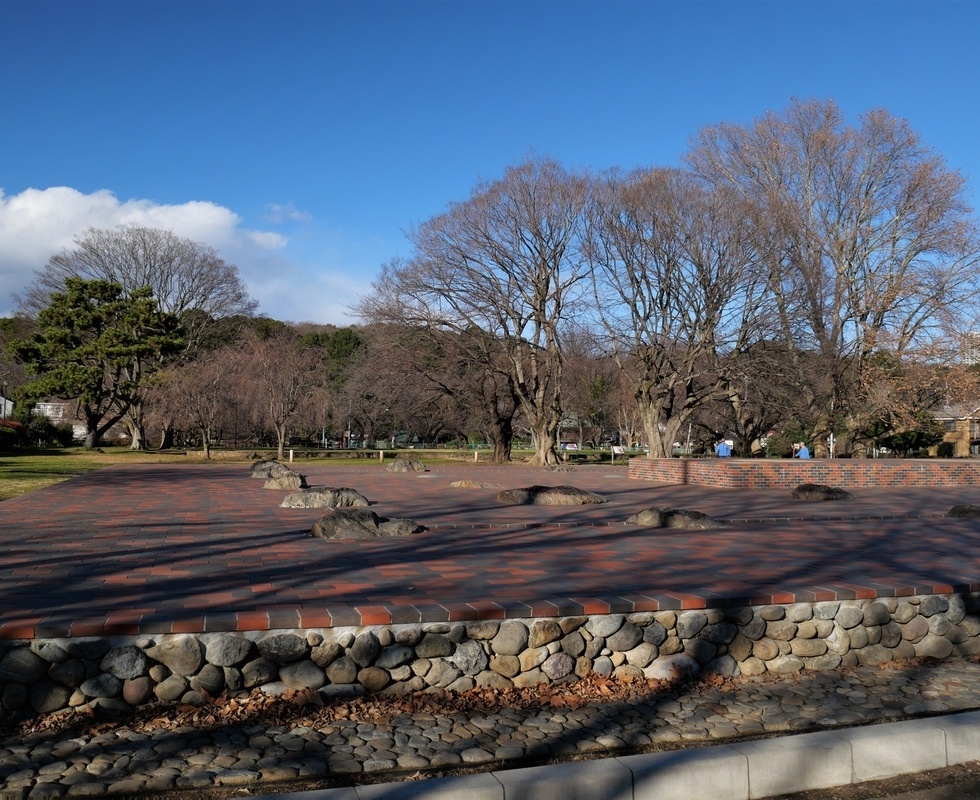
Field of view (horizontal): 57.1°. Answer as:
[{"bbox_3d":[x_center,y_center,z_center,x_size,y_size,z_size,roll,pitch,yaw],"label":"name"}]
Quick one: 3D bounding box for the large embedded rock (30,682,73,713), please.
[{"bbox_3d":[-2.430,1.649,4.987,0.211,0.165,0.159,1,-3,-18],"label":"large embedded rock"}]

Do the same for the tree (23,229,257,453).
[{"bbox_3d":[-23.962,-4.237,61.000,15.780,15.048,15.500,0,-3,0],"label":"tree"}]

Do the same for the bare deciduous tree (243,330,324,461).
[{"bbox_3d":[-10.785,-0.183,47.000,4.154,6.476,4.300,0,-3,0],"label":"bare deciduous tree"}]

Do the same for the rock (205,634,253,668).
[{"bbox_3d":[-1.599,1.532,5.504,0.294,0.196,0.220,1,-2,-13],"label":"rock"}]

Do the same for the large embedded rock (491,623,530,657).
[{"bbox_3d":[0.127,1.554,5.839,0.259,0.218,0.202,1,-3,-18],"label":"large embedded rock"}]

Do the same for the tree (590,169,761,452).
[{"bbox_3d":[7.665,-3.484,37.171,7.319,12.294,6.953,0,-2,0],"label":"tree"}]

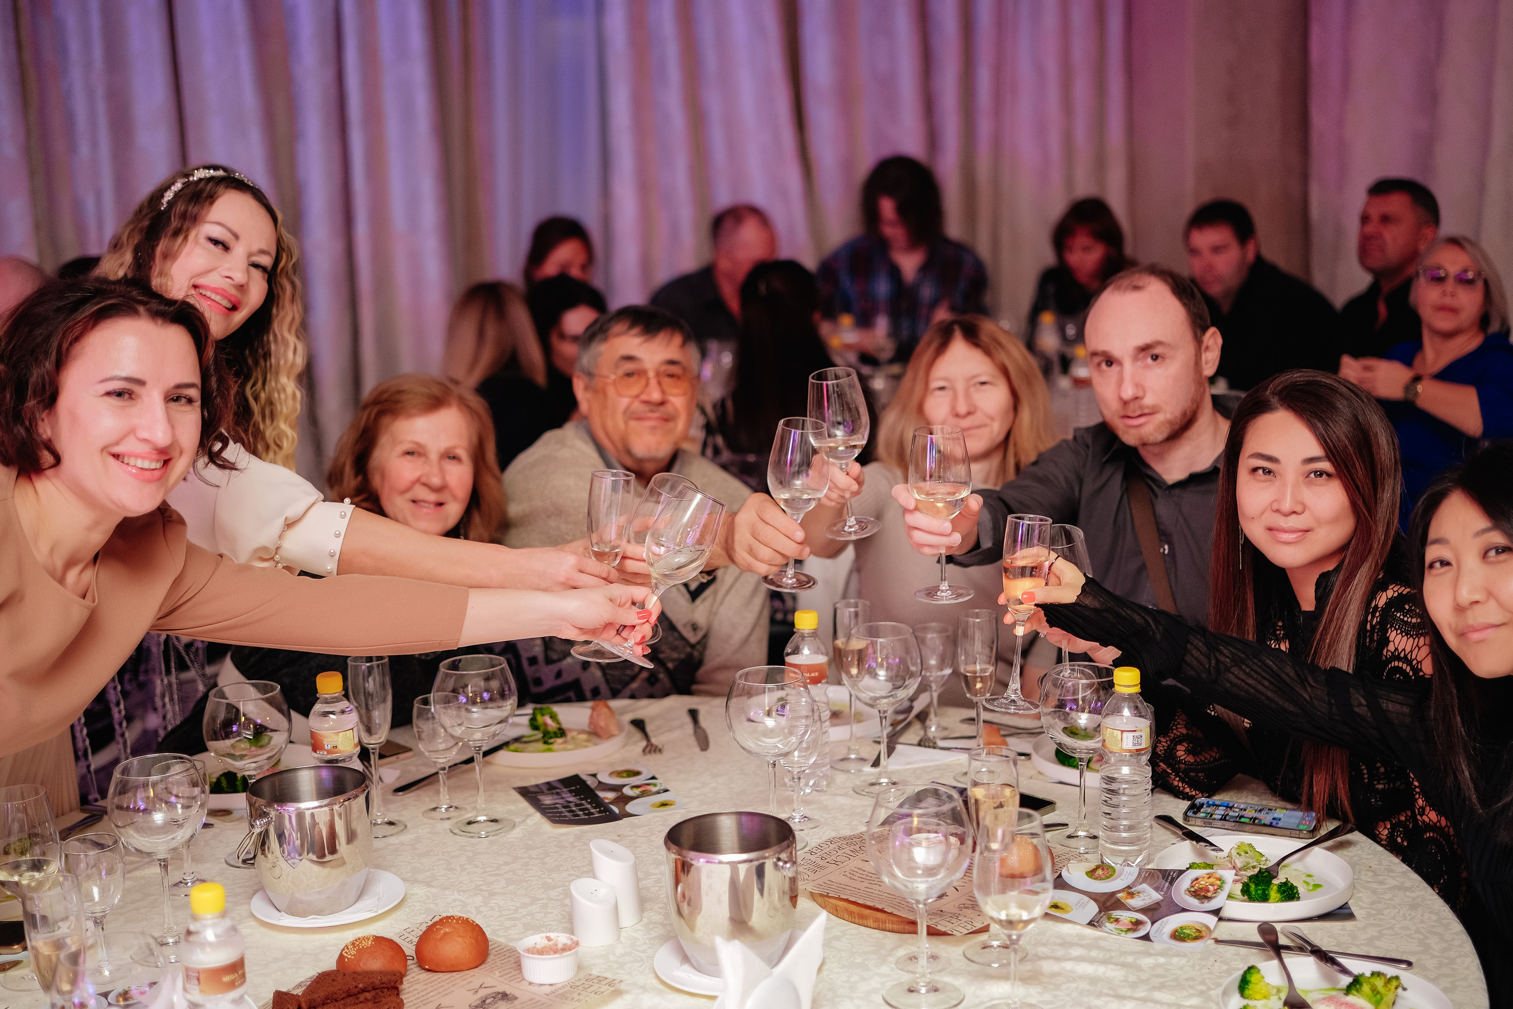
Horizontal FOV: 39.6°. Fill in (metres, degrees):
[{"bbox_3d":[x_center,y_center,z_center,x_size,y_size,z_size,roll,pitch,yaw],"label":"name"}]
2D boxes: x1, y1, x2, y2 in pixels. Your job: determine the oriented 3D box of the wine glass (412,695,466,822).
[{"bbox_3d":[-0.408,0.327,2.722,0.065,0.152,0.065,-2,12,0],"label":"wine glass"}]

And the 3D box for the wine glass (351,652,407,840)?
[{"bbox_3d":[-0.475,0.300,2.610,0.067,0.220,0.067,-2,12,0],"label":"wine glass"}]

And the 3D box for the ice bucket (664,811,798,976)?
[{"bbox_3d":[-0.025,0.415,2.221,0.151,0.139,0.140,-2,12,0],"label":"ice bucket"}]

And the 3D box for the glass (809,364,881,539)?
[{"bbox_3d":[0.109,-0.065,2.649,0.079,0.210,0.079,-8,23,1],"label":"glass"}]

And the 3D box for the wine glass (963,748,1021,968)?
[{"bbox_3d":[0.248,0.364,2.186,0.067,0.220,0.067,-2,12,0],"label":"wine glass"}]

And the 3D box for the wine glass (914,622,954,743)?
[{"bbox_3d":[0.247,0.246,2.935,0.064,0.148,0.064,-2,12,0],"label":"wine glass"}]

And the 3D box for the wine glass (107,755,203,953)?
[{"bbox_3d":[-0.640,0.382,2.261,0.105,0.210,0.105,-2,12,0],"label":"wine glass"}]

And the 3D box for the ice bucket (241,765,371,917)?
[{"bbox_3d":[-0.509,0.389,2.414,0.140,0.139,0.151,-2,12,0],"label":"ice bucket"}]

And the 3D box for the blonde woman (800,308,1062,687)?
[{"bbox_3d":[0.262,0.400,3.089,0.500,1.313,0.700,1,12,12],"label":"blonde woman"}]

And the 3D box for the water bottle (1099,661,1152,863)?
[{"bbox_3d":[0.429,0.302,2.435,0.060,0.229,0.060,-2,12,0],"label":"water bottle"}]

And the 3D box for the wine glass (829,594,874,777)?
[{"bbox_3d":[0.132,0.246,2.854,0.064,0.225,0.064,-2,12,0],"label":"wine glass"}]

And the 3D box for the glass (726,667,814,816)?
[{"bbox_3d":[0.019,0.307,2.523,0.105,0.210,0.105,-2,12,0],"label":"glass"}]

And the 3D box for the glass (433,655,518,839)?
[{"bbox_3d":[-0.353,0.306,2.659,0.106,0.214,0.106,-2,12,0],"label":"glass"}]

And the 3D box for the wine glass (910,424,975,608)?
[{"bbox_3d":[0.224,0.009,2.531,0.076,0.205,0.076,-3,12,0],"label":"wine glass"}]

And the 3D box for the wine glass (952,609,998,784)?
[{"bbox_3d":[0.295,0.254,2.792,0.064,0.225,0.064,-2,12,0],"label":"wine glass"}]

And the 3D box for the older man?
[{"bbox_3d":[-0.154,0.389,3.151,0.540,1.334,0.720,-2,12,-3],"label":"older man"}]

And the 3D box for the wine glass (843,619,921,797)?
[{"bbox_3d":[0.163,0.264,2.708,0.105,0.210,0.105,-2,12,0],"label":"wine glass"}]

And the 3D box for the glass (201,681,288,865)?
[{"bbox_3d":[-0.609,0.325,2.533,0.105,0.210,0.105,-2,12,0],"label":"glass"}]

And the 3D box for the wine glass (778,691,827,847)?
[{"bbox_3d":[0.055,0.329,2.646,0.065,0.152,0.065,-2,12,0],"label":"wine glass"}]

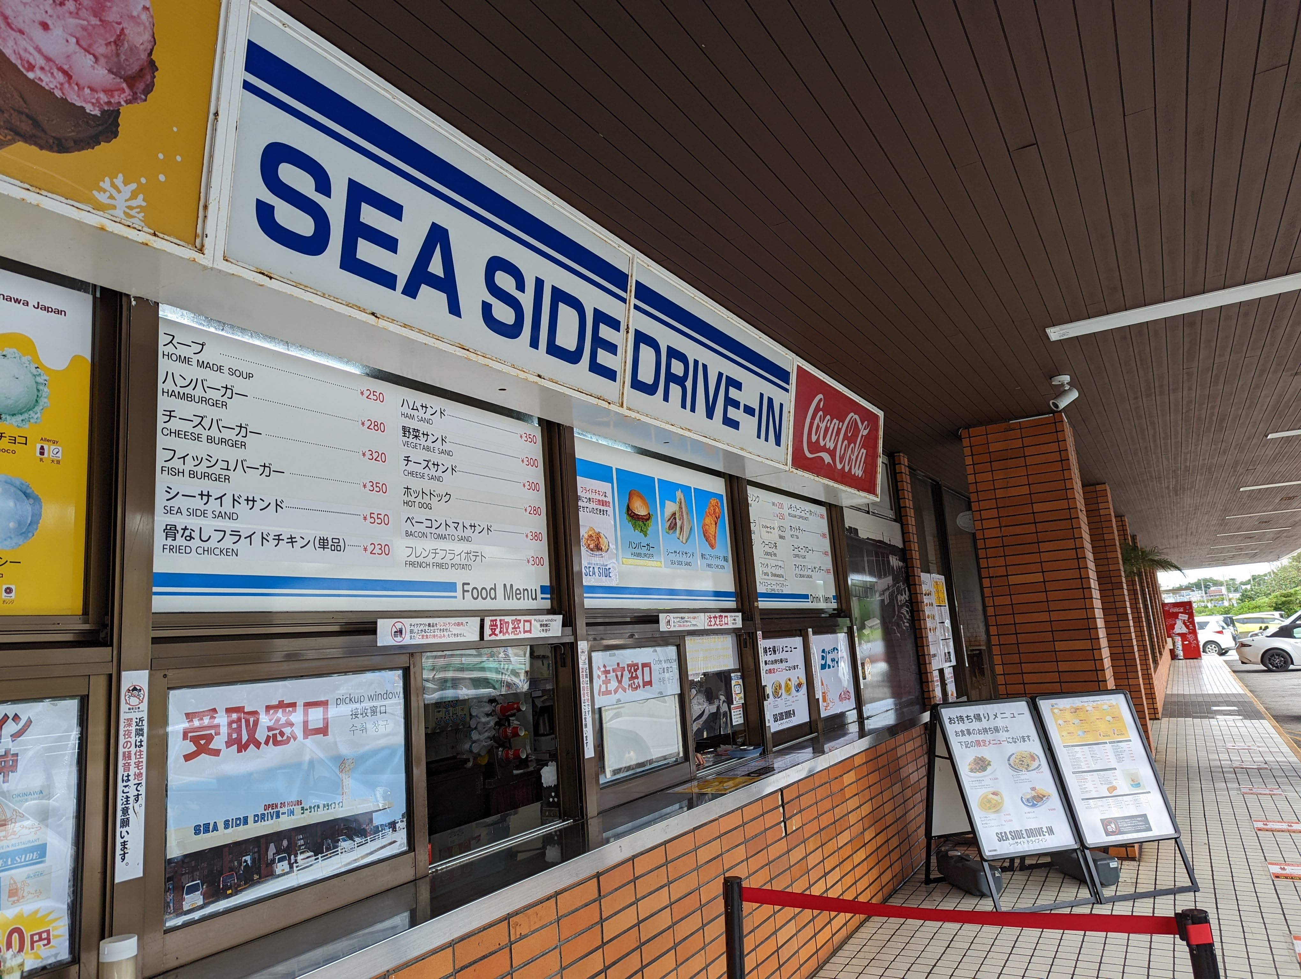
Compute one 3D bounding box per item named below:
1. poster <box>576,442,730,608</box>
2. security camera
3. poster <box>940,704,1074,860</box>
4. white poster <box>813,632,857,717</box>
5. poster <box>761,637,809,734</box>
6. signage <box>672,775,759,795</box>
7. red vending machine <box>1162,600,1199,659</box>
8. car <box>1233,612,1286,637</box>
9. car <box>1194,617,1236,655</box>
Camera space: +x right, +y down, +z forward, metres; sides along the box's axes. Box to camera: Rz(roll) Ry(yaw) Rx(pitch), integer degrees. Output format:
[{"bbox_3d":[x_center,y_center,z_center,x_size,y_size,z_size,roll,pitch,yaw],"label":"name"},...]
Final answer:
[{"bbox_3d":[0.069,0.210,4.626,0.040,0.790,1.620,-10,-11,29],"label":"poster"},{"bbox_3d":[2.537,-0.598,5.561,0.180,0.195,0.110,-3,-10,-6],"label":"security camera"},{"bbox_3d":[2.169,1.735,5.483,0.600,0.865,0.025,-2,-28,-12],"label":"poster"},{"bbox_3d":[1.271,1.270,6.221,0.012,0.522,0.735,-10,-11,29],"label":"white poster"},{"bbox_3d":[0.848,1.201,5.626,0.015,0.540,0.710,-10,-11,29],"label":"poster"},{"bbox_3d":[0.318,1.377,4.210,0.270,0.010,0.440,-10,-11,29],"label":"signage"},{"bbox_3d":[17.580,4.660,29.854,0.800,1.830,1.100,-10,-11,29],"label":"red vending machine"},{"bbox_3d":[39.252,8.843,58.000,4.200,1.500,1.700,-10,-11,29],"label":"car"},{"bbox_3d":[21.037,5.934,36.023,1.710,1.530,3.980,4,-13,-41],"label":"car"}]

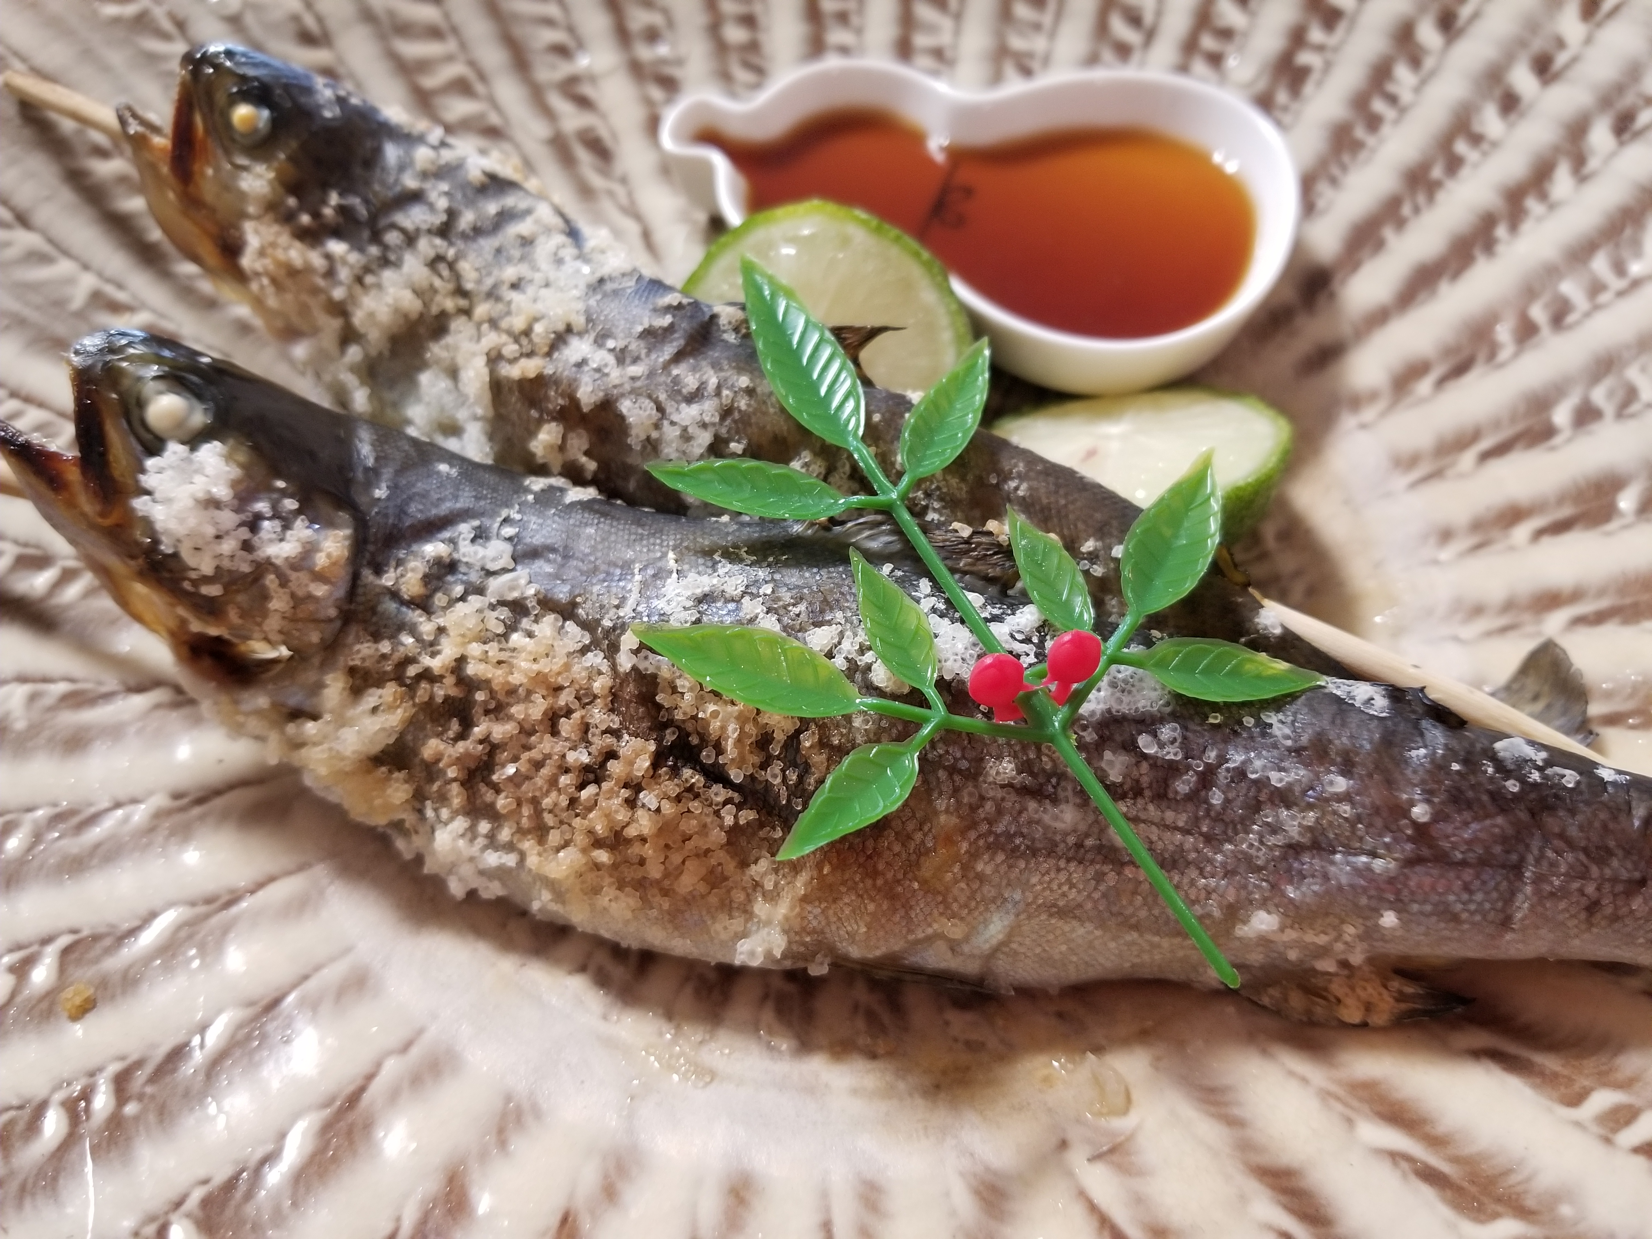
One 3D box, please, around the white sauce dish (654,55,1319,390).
[{"bbox_3d":[0.024,-0.066,0.218,0.107,0.029,0.069,13,58,12],"label":"white sauce dish"}]

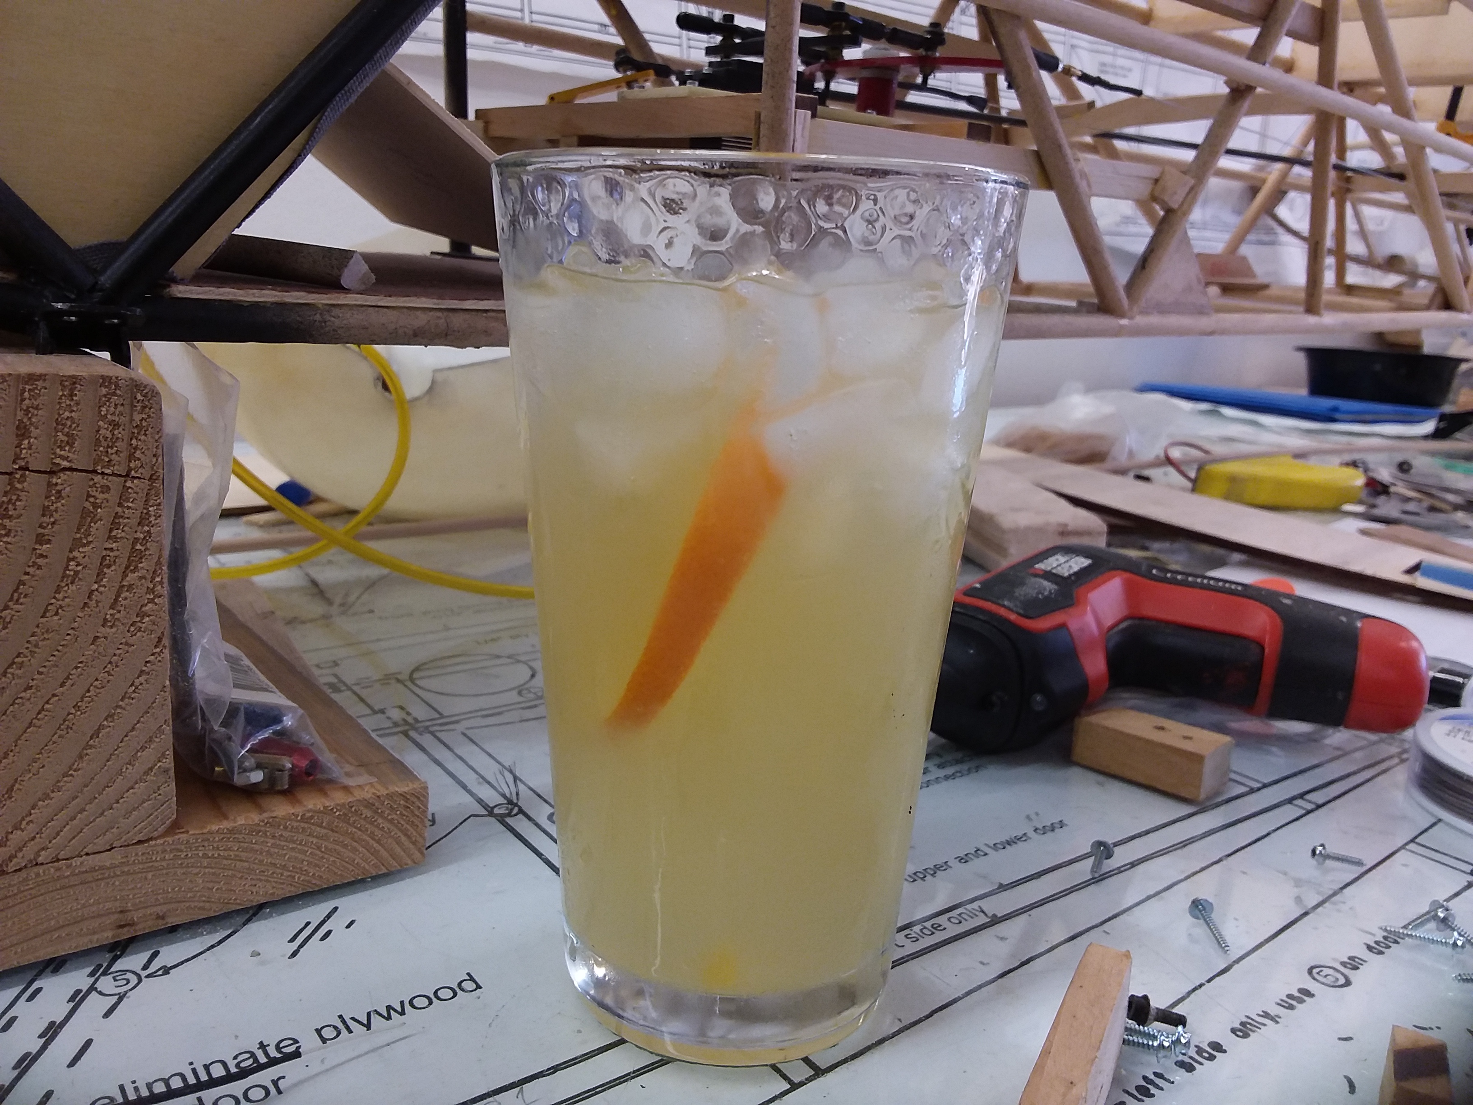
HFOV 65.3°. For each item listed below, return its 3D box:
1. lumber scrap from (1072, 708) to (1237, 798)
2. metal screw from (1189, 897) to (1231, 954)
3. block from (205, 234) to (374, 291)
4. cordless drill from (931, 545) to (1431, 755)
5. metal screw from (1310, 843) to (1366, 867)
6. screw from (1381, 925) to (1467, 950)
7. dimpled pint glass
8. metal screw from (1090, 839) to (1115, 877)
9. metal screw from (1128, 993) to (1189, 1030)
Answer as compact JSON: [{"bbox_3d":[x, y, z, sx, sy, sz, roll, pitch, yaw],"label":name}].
[{"bbox_3d":[0.121,0.058,0.335,0.019,0.013,0.039,-10,17,-44],"label":"lumber scrap"},{"bbox_3d":[0.103,0.081,0.248,0.005,0.005,0.016,2,19,-2],"label":"metal screw"},{"bbox_3d":[-0.133,-0.085,0.331,0.058,0.011,0.013,12,15,19],"label":"block"},{"bbox_3d":[0.139,0.036,0.360,0.142,0.047,0.120,9,14,29],"label":"cordless drill"},{"bbox_3d":[0.148,0.075,0.282,0.012,0.005,0.005,13,13,4],"label":"metal screw"},{"bbox_3d":[0.148,0.083,0.248,0.016,0.005,0.005,3,11,32],"label":"screw"},{"bbox_3d":[0.001,0.011,0.212,0.089,0.150,0.089,2,13,0],"label":"dimpled pint glass"},{"bbox_3d":[0.088,0.074,0.277,0.006,0.006,0.011,8,25,25],"label":"metal screw"},{"bbox_3d":[0.079,0.087,0.217,0.012,0.006,0.006,17,12,-5],"label":"metal screw"}]

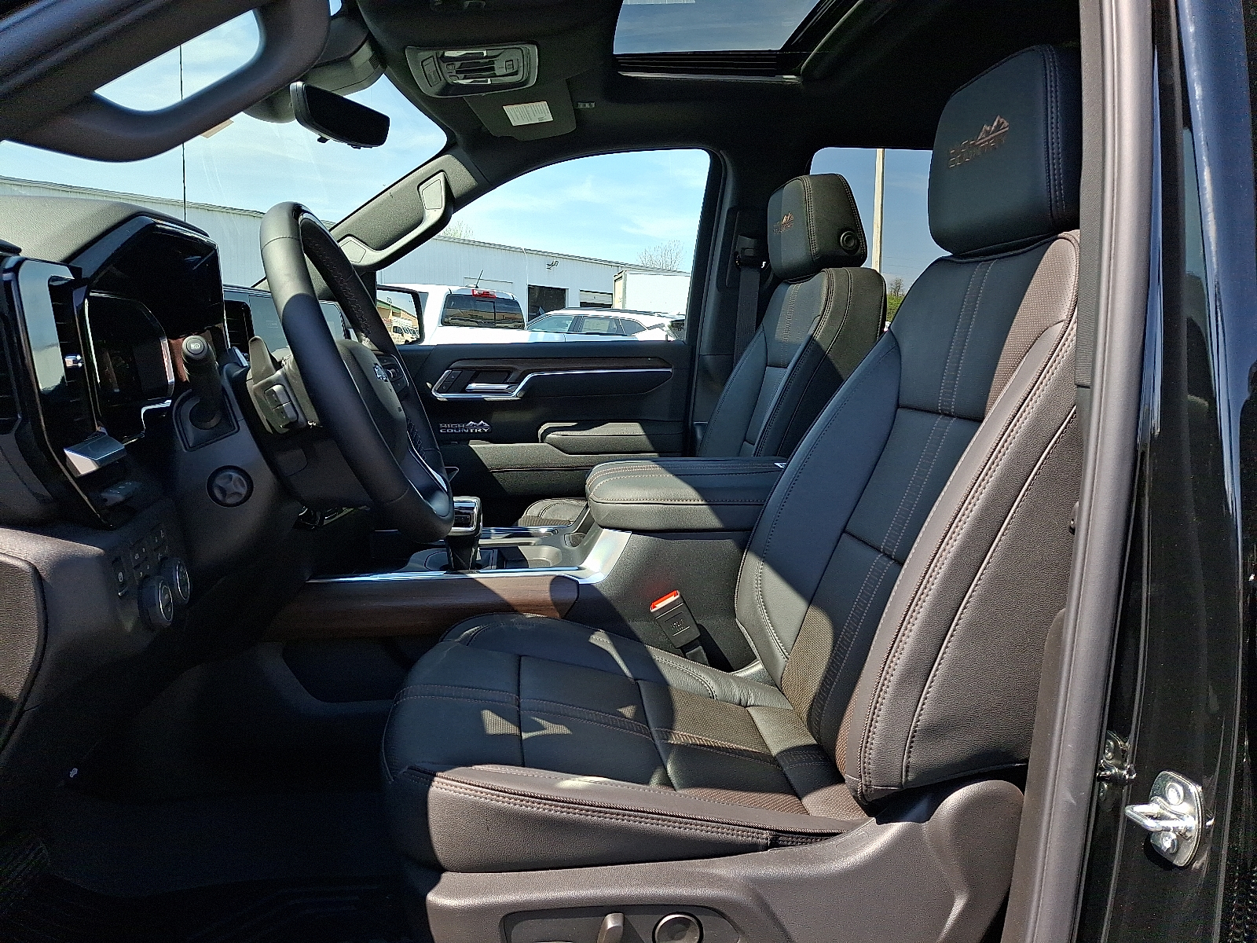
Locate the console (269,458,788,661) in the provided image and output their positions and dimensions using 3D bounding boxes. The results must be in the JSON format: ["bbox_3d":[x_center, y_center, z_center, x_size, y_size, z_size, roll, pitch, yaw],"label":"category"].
[{"bbox_3d":[-0.086,0.195,1.439,0.870,0.390,0.330,-2,10,-7],"label":"console"}]

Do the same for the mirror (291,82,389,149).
[{"bbox_3d":[-0.397,-0.501,1.279,0.038,0.062,0.235,2,10,13],"label":"mirror"}]

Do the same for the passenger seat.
[{"bbox_3d":[0.099,-0.091,1.859,0.770,0.980,0.540,-2,10,-7],"label":"passenger seat"}]

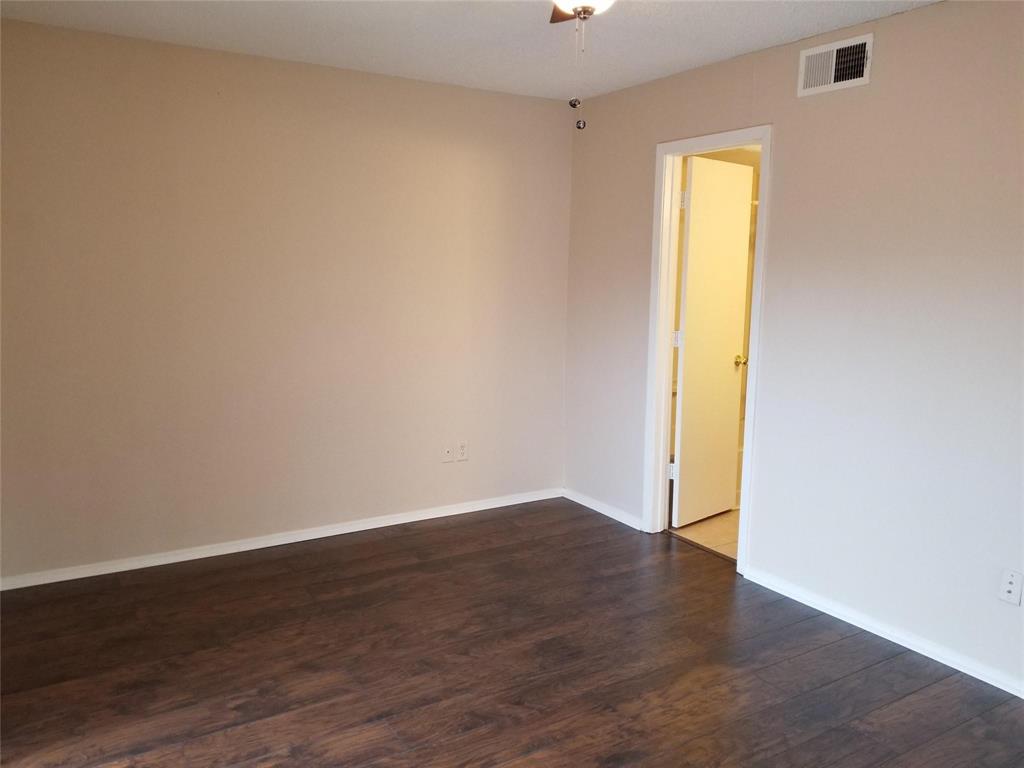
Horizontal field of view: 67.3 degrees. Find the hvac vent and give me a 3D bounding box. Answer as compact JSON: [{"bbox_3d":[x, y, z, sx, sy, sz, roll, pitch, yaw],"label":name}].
[{"bbox_3d":[1.325,-1.306,3.170,0.024,0.189,0.341,-4,10,-32],"label":"hvac vent"}]

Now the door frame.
[{"bbox_3d":[1.000,-0.169,3.946,0.130,2.120,0.741,-4,10,-32],"label":"door frame"}]

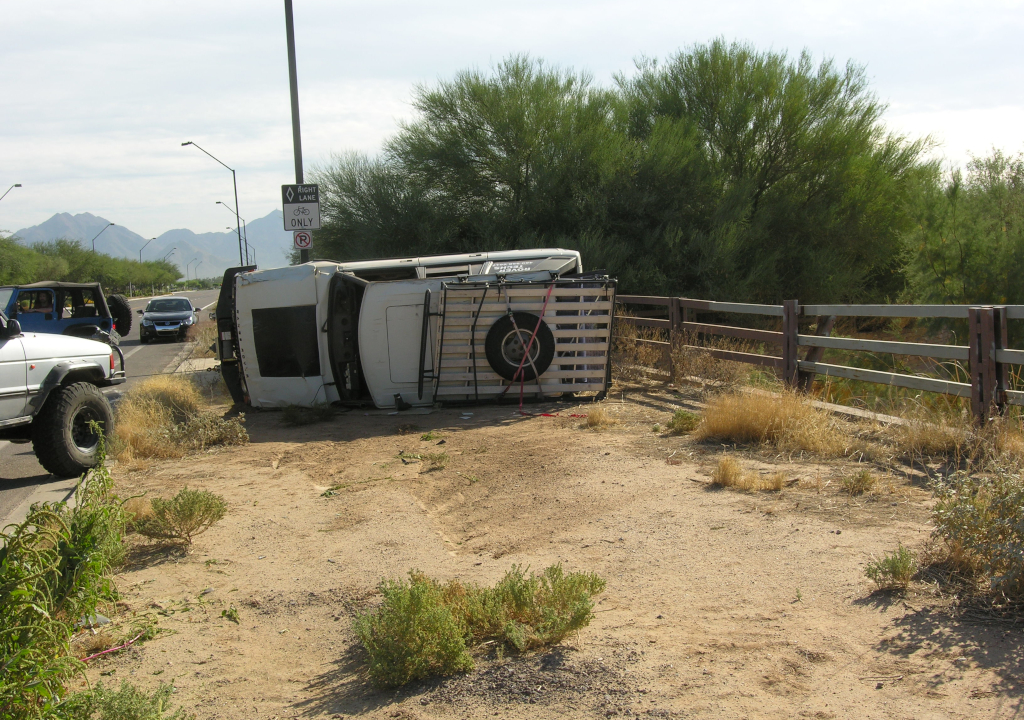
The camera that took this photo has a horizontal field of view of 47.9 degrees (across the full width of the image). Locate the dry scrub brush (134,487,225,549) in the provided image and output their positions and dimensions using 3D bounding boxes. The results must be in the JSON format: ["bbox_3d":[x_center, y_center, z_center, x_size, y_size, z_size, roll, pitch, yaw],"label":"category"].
[{"bbox_3d":[-1.924,0.938,6.889,0.500,0.320,0.420,-3,4,0],"label":"dry scrub brush"}]

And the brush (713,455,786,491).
[{"bbox_3d":[1.631,0.754,7.898,0.480,0.220,0.320,-3,4,0],"label":"brush"}]

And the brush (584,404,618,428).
[{"bbox_3d":[0.901,0.534,11.421,0.330,0.200,0.270,-3,4,0],"label":"brush"}]

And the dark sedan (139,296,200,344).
[{"bbox_3d":[-11.290,-1.345,37.805,1.840,1.450,4.600,-4,4,-14],"label":"dark sedan"}]

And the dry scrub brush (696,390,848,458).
[{"bbox_3d":[2.184,0.492,9.663,1.200,0.430,0.800,-3,4,0],"label":"dry scrub brush"}]

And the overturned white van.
[{"bbox_3d":[-1.243,-0.445,14.407,4.750,1.800,2.080,-2,8,3],"label":"overturned white van"}]

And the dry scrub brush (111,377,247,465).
[{"bbox_3d":[-3.186,0.506,11.168,1.250,0.660,1.100,-3,4,0],"label":"dry scrub brush"}]

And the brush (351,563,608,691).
[{"bbox_3d":[-0.091,1.006,4.668,0.970,0.350,0.650,-3,4,0],"label":"brush"}]

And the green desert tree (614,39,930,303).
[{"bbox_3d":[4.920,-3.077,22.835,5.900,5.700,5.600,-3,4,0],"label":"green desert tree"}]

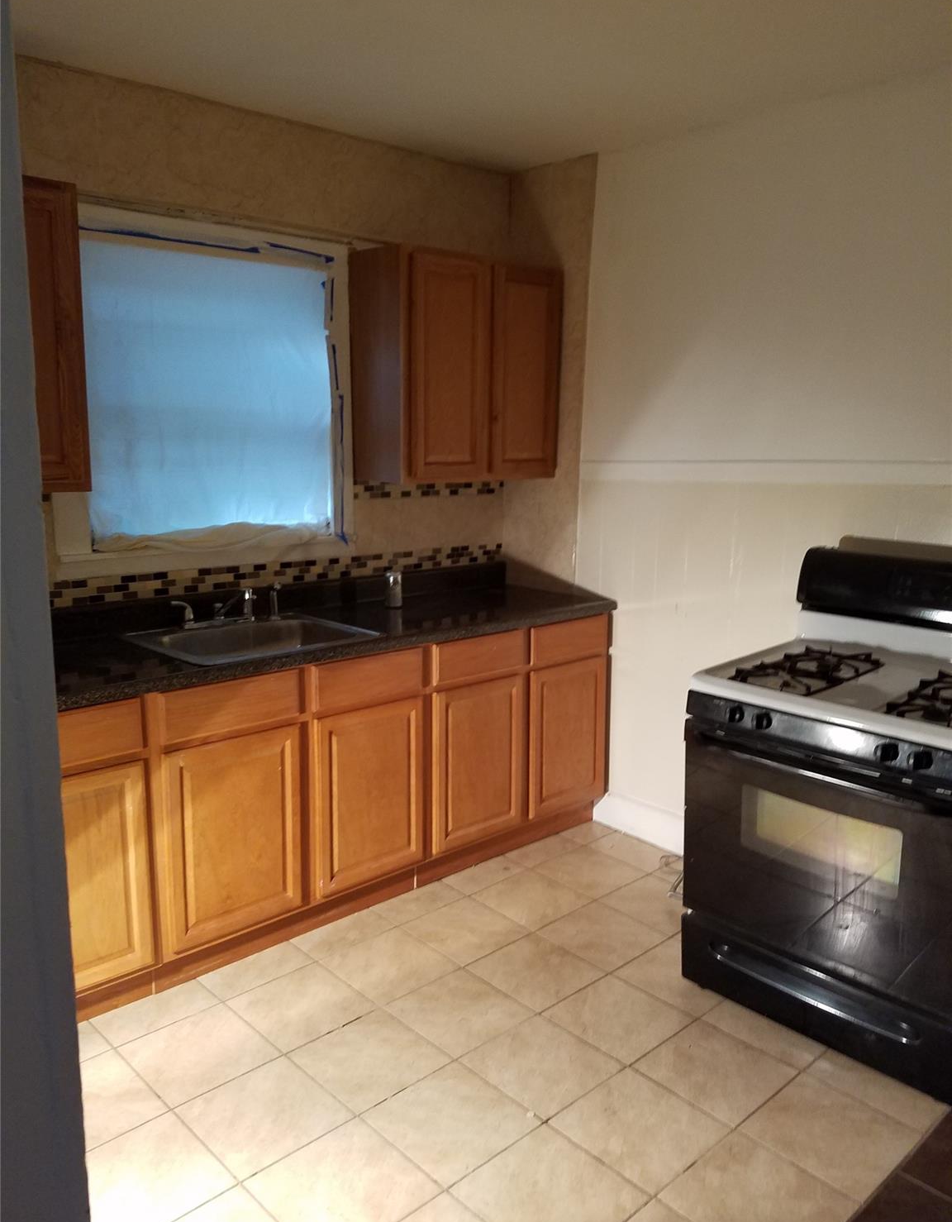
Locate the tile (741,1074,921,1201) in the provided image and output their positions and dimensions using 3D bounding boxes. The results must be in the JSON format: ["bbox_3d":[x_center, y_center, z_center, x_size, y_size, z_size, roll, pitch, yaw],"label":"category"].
[{"bbox_3d":[0.794,1.170,2.139,0.299,0.010,0.299,-9,14,-42],"label":"tile"}]

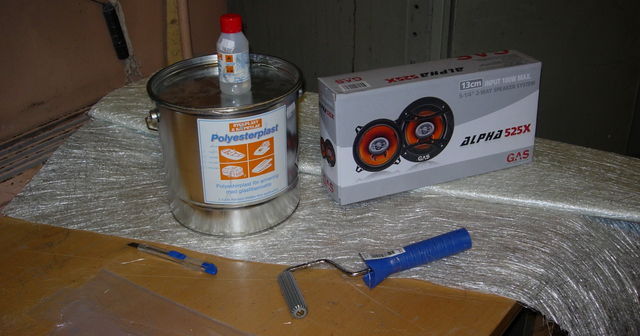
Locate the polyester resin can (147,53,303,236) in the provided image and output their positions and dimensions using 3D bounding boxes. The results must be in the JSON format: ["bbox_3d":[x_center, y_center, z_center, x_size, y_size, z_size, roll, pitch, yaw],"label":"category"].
[{"bbox_3d":[-0.117,-0.032,0.934,0.200,0.183,0.197,0,26,0],"label":"polyester resin can"}]

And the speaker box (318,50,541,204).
[{"bbox_3d":[0.161,-0.062,1.011,0.315,0.163,0.066,-11,26,-17],"label":"speaker box"}]

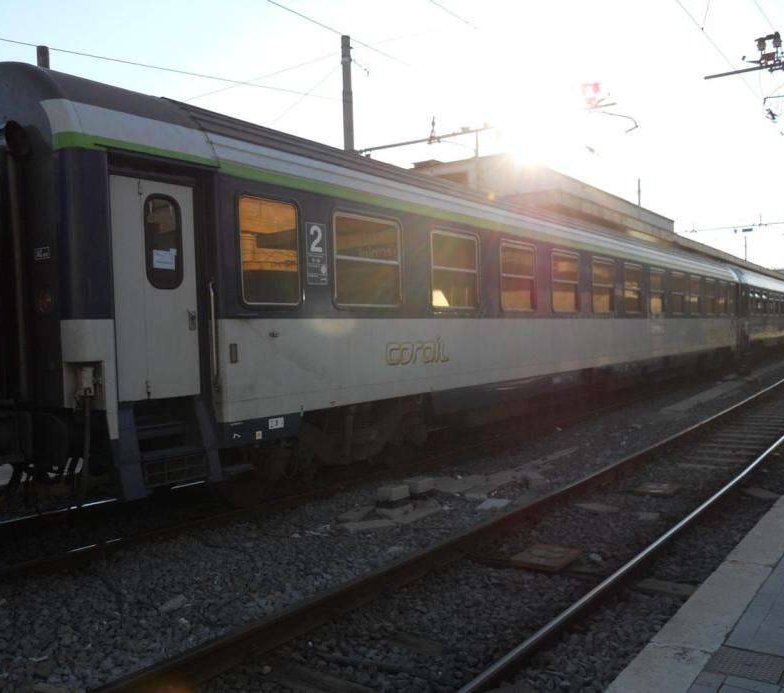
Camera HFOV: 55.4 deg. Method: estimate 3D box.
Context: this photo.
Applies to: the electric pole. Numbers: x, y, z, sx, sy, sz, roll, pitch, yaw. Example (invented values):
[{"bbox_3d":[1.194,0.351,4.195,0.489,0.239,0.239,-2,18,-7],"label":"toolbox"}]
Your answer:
[{"bbox_3d":[-0.977,-3.125,18.268,0.320,8.951,0.320,-1,1,35],"label":"electric pole"}]

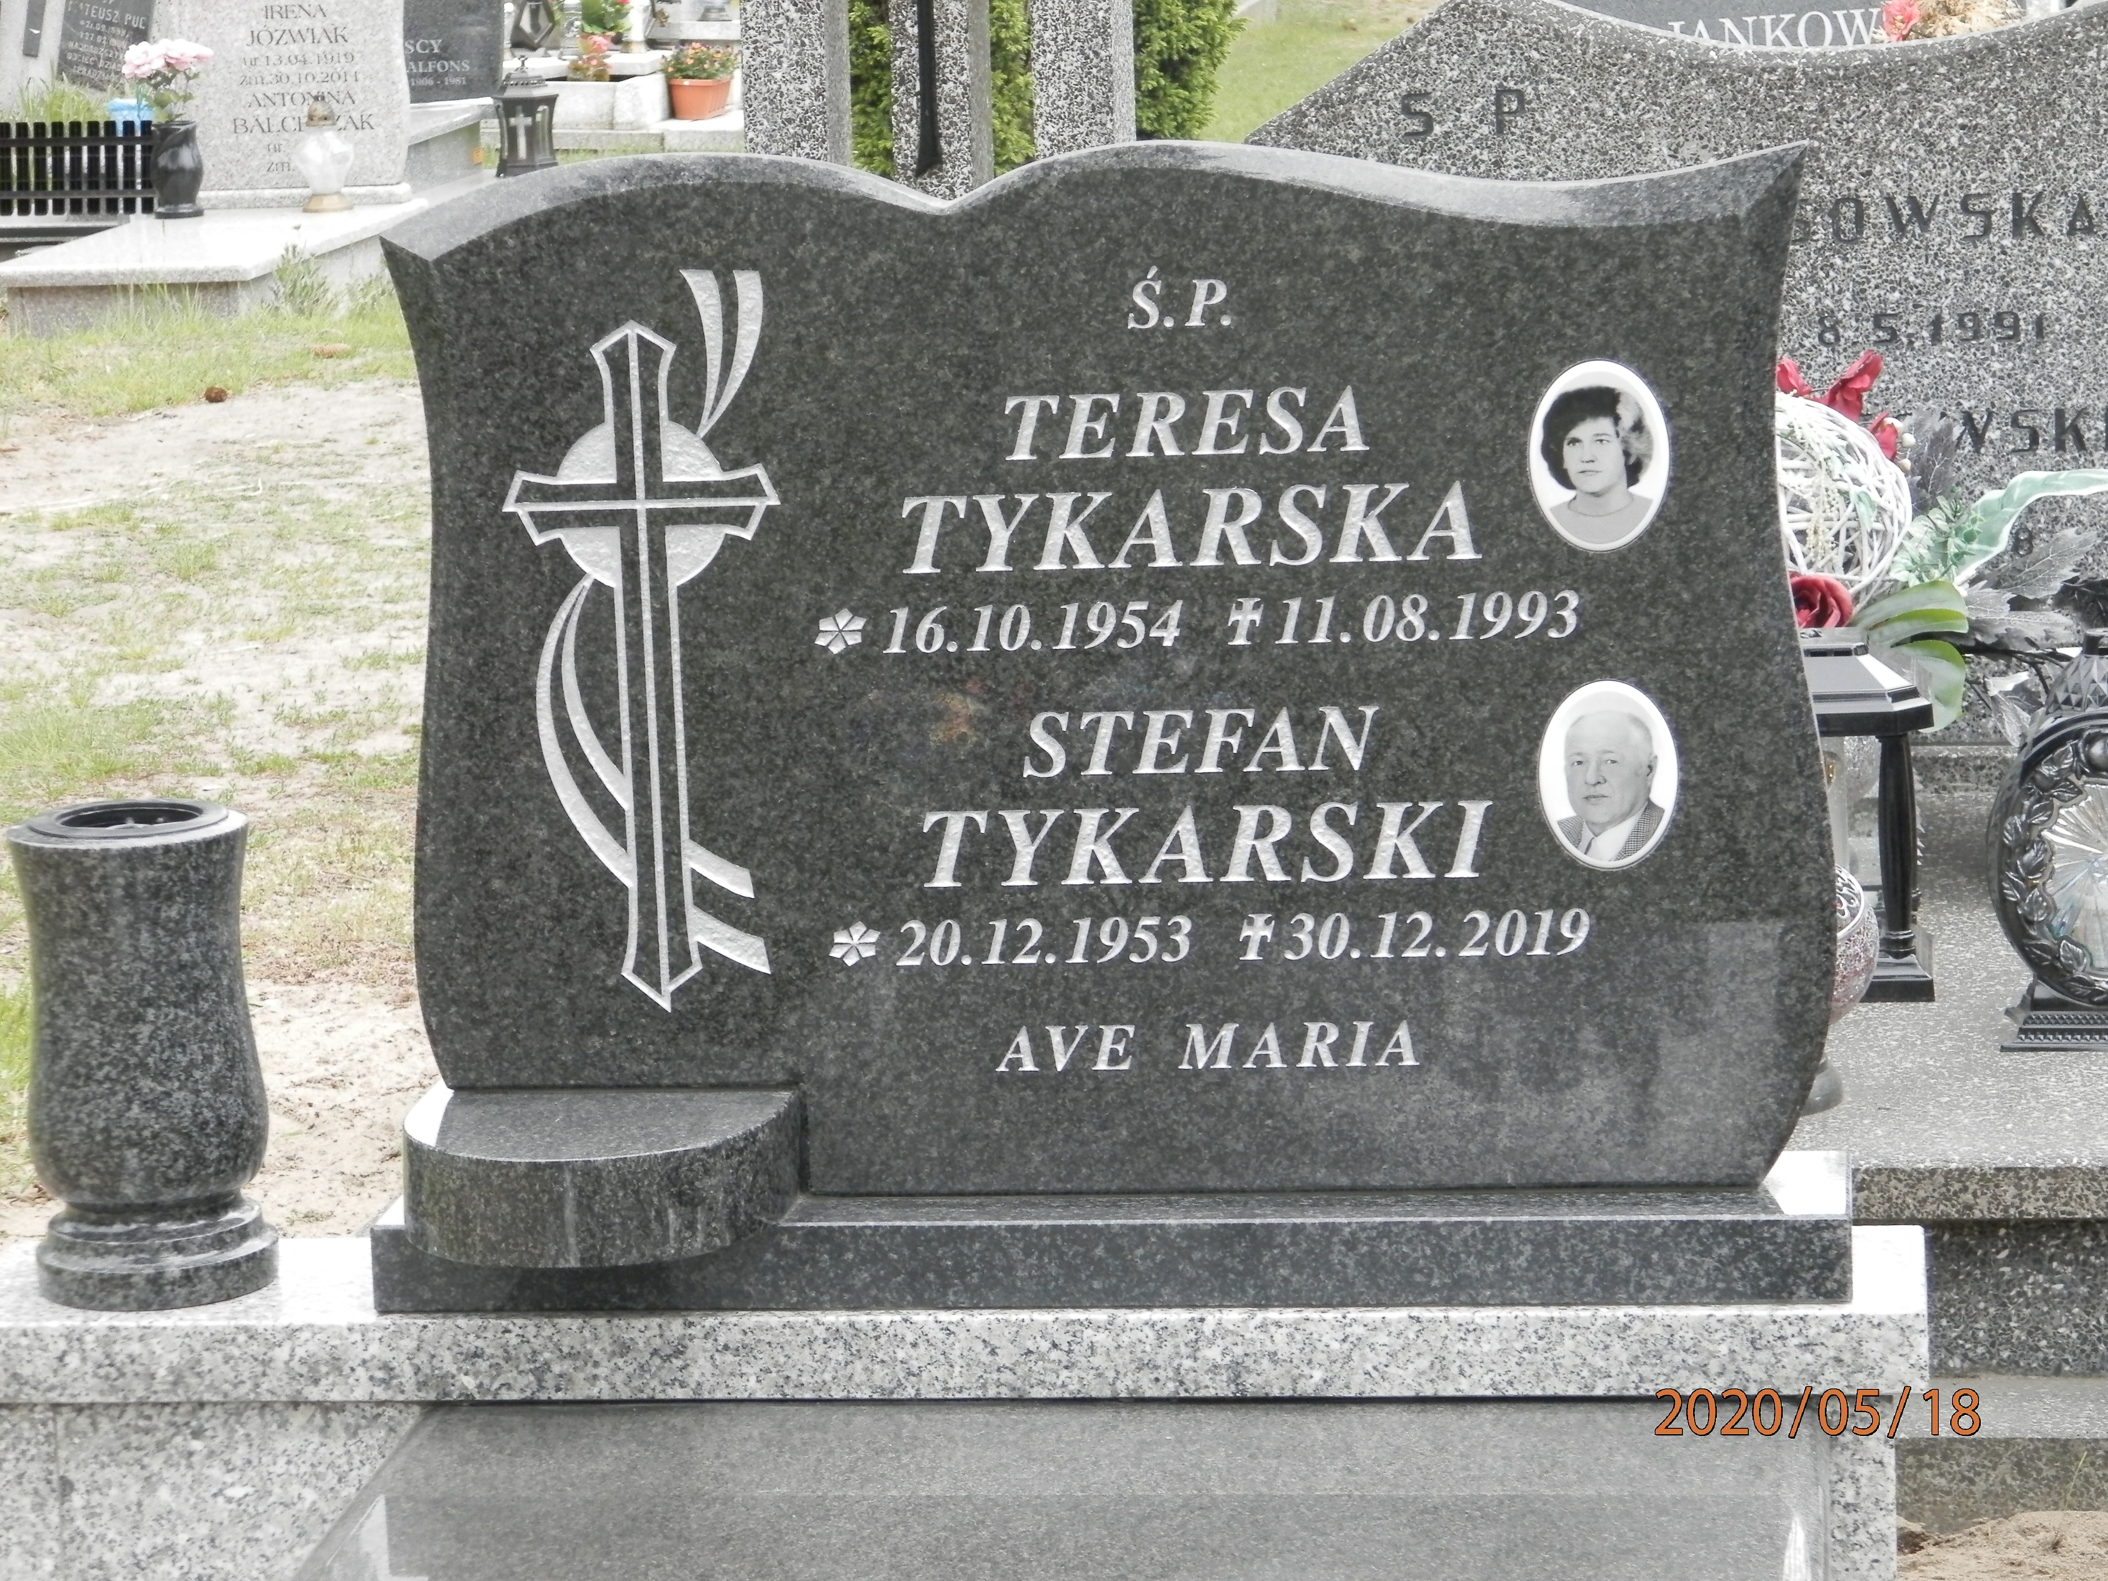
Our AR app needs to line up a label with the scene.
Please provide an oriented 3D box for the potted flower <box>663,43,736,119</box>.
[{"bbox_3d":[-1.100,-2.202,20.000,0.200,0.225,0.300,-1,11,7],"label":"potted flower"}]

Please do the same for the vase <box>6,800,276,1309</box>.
[{"bbox_3d":[-0.603,0.175,4.258,0.154,0.306,0.154,-1,11,7],"label":"vase"}]

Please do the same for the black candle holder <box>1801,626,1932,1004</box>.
[{"bbox_3d":[0.667,0.008,5.752,0.225,0.320,0.200,-1,11,7],"label":"black candle holder"}]

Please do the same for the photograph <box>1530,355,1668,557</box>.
[{"bbox_3d":[0.342,-0.210,4.053,0.090,0.122,0.010,-1,11,7],"label":"photograph"}]

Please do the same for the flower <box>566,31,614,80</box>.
[{"bbox_3d":[-1.478,-2.325,20.500,0.150,0.170,0.150,-1,11,7],"label":"flower"}]

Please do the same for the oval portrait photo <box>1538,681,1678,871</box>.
[{"bbox_3d":[0.351,-0.010,4.093,0.090,0.123,0.010,-1,11,7],"label":"oval portrait photo"}]

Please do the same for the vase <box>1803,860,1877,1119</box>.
[{"bbox_3d":[0.609,0.157,5.298,0.130,0.210,0.130,-1,11,7],"label":"vase"}]

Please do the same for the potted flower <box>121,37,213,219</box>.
[{"bbox_3d":[-2.130,-1.592,15.500,0.210,0.425,0.190,-1,11,7],"label":"potted flower"}]

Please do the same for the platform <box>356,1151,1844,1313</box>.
[{"bbox_3d":[0.041,0.288,4.205,0.950,0.057,0.164,-1,11,7],"label":"platform"}]

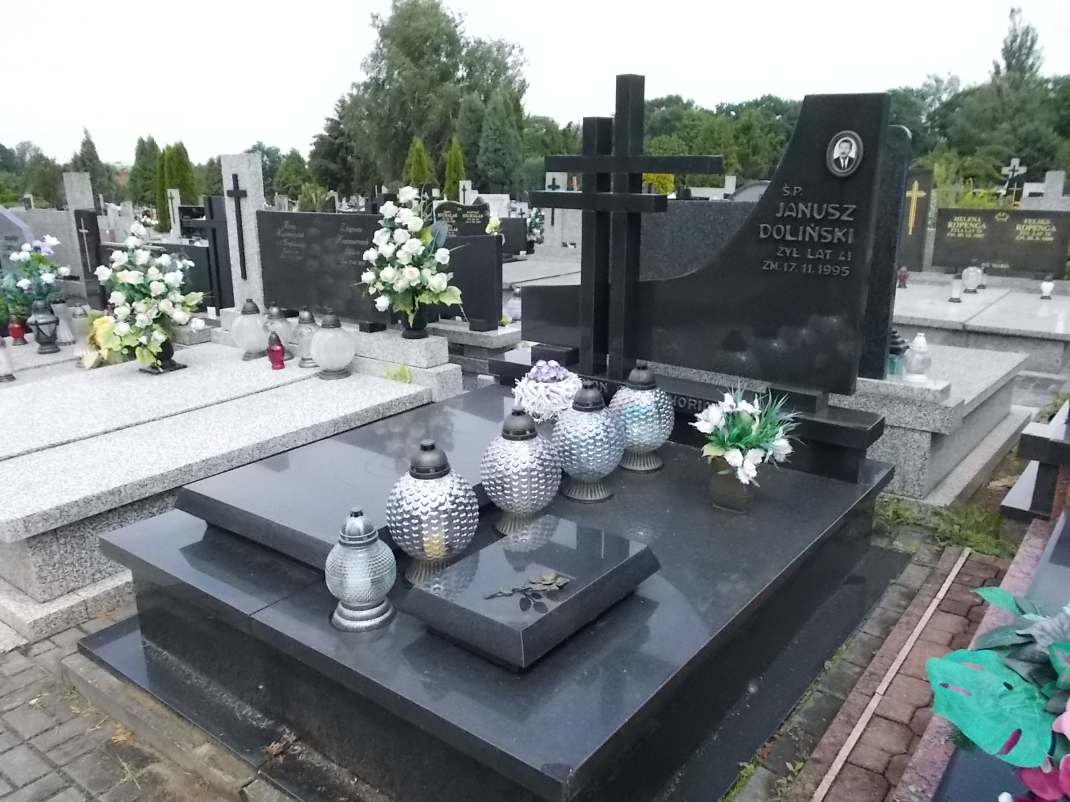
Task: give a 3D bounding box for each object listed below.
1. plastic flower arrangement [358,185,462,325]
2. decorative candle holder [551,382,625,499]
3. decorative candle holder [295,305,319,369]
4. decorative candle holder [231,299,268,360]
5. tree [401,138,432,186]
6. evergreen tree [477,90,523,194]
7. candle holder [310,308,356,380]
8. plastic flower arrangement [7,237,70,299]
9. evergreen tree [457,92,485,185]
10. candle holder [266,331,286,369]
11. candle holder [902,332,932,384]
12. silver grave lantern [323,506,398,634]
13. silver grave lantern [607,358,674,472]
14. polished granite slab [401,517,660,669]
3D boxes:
[{"bbox_3d":[-0.636,-0.747,4.201,0.520,0.730,0.440,11,20,36],"label":"plastic flower arrangement"},{"bbox_3d":[0.172,0.120,2.582,0.233,0.370,0.233,0,15,0],"label":"decorative candle holder"},{"bbox_3d":[-1.473,-0.408,5.127,0.152,0.380,0.152,10,18,33],"label":"decorative candle holder"},{"bbox_3d":[-1.684,-0.430,4.770,0.232,0.342,0.232,11,20,36],"label":"decorative candle holder"},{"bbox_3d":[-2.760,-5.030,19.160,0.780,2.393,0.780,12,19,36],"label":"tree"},{"bbox_3d":[-1.429,-10.426,33.655,1.888,4.833,1.888,0,16,0],"label":"evergreen tree"},{"bbox_3d":[-1.003,-0.291,3.996,0.217,0.342,0.217,0,15,0],"label":"candle holder"},{"bbox_3d":[-3.463,-0.912,5.600,0.460,0.500,0.420,11,20,36],"label":"plastic flower arrangement"},{"bbox_3d":[-2.907,-11.351,37.276,1.621,5.511,1.621,0,15,0],"label":"evergreen tree"},{"bbox_3d":[-1.457,-0.291,4.537,0.102,0.199,0.102,11,20,36],"label":"candle holder"},{"bbox_3d":[1.818,-0.206,3.789,0.137,0.237,0.137,12,19,36],"label":"candle holder"},{"bbox_3d":[-0.422,0.395,1.952,0.174,0.285,0.174,0,16,0],"label":"silver grave lantern"},{"bbox_3d":[0.437,0.058,3.241,0.262,0.425,0.262,0,15,0],"label":"silver grave lantern"},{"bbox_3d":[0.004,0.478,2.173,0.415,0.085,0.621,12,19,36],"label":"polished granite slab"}]

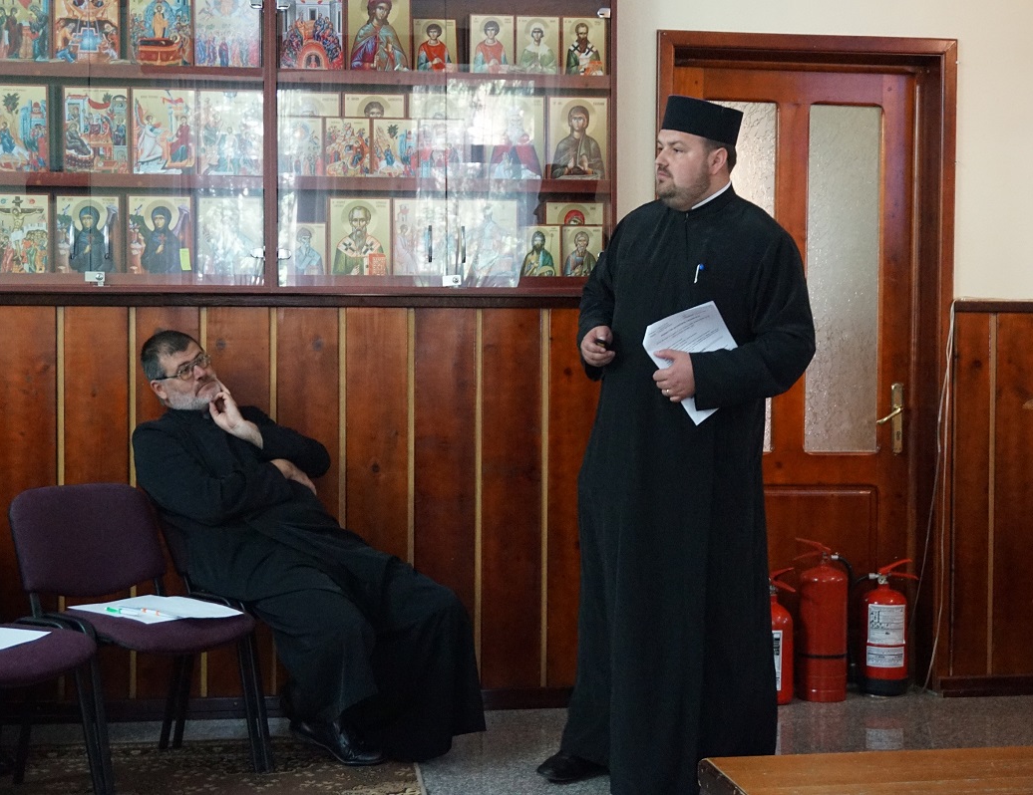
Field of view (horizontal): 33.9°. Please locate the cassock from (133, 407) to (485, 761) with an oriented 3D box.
[{"bbox_3d":[-0.559,0.523,4.926,0.750,0.970,0.680,1,2,29],"label":"cassock"}]

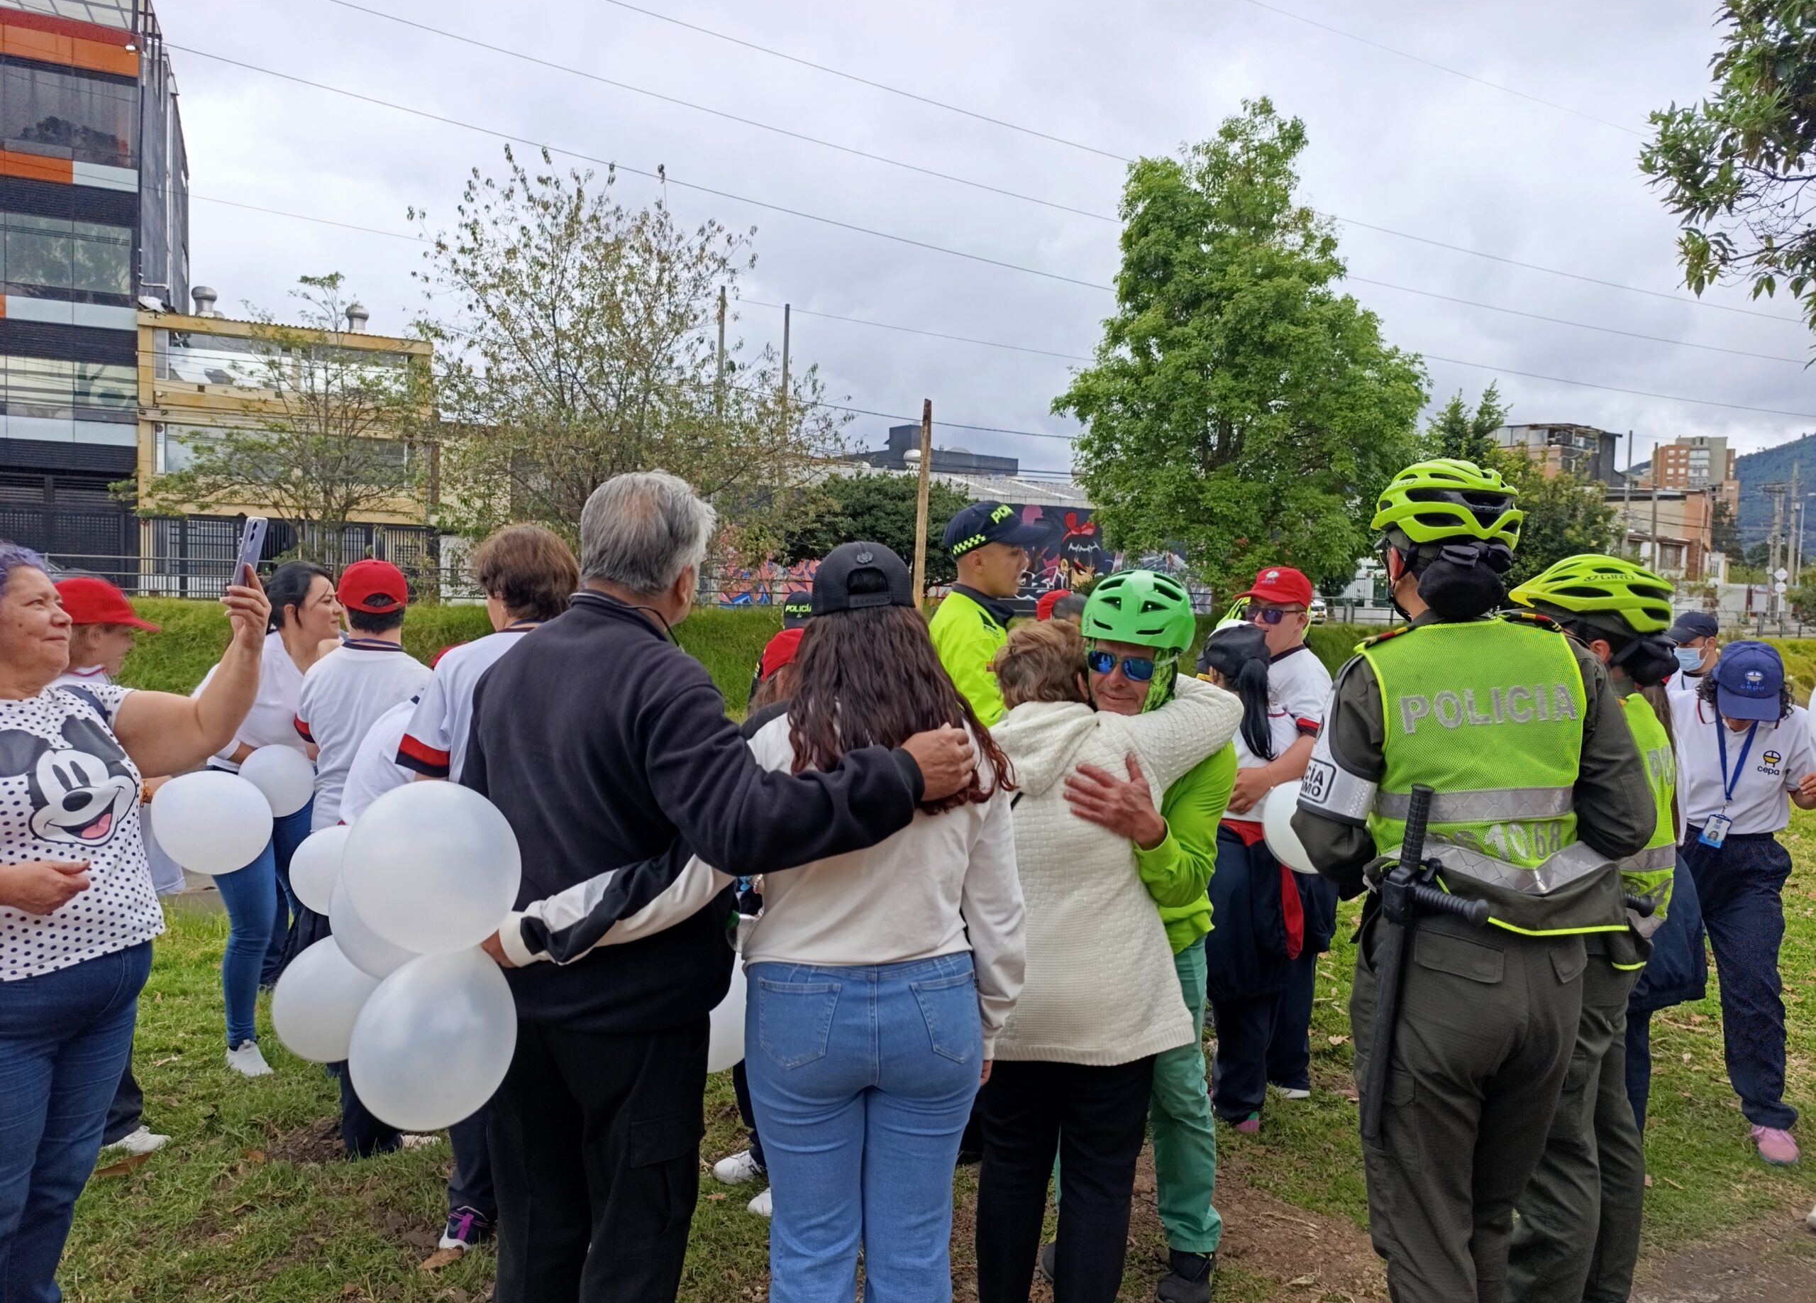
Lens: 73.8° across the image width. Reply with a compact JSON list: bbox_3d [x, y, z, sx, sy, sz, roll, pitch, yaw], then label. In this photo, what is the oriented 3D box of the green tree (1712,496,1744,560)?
[{"bbox_3d":[63.850,-9.314,95.000,4.500,7.000,4.500,1,3,-24],"label":"green tree"}]

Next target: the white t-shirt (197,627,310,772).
[{"bbox_3d":[-2.019,0.161,3.760,0.440,0.500,0.300,0,3,-30],"label":"white t-shirt"}]

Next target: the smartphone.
[{"bbox_3d":[-1.202,-0.165,2.200,0.010,0.162,0.076,13,0,-7],"label":"smartphone"}]

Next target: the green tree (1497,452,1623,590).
[{"bbox_3d":[25.724,-4.706,48.000,5.400,6.600,5.000,2,2,24],"label":"green tree"}]

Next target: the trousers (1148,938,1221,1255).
[{"bbox_3d":[0.509,0.908,2.700,0.420,0.880,0.320,2,2,19],"label":"trousers"}]

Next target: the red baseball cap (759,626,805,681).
[{"bbox_3d":[-0.289,0.002,3.100,0.250,0.140,0.180,-24,0,6],"label":"red baseball cap"}]

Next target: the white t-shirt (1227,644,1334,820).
[{"bbox_3d":[1.174,0.273,3.780,0.480,0.600,0.320,3,3,30],"label":"white t-shirt"}]

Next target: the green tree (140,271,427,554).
[{"bbox_3d":[-13.741,-4.866,27.000,6.600,7.200,6.000,1,3,-24],"label":"green tree"}]

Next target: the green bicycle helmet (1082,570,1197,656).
[{"bbox_3d":[0.511,-0.083,2.660,0.230,0.180,0.285,7,3,19],"label":"green bicycle helmet"}]

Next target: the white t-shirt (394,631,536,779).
[{"bbox_3d":[-0.931,0.215,2.880,0.520,0.620,0.320,1,2,-18],"label":"white t-shirt"}]

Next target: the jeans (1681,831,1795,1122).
[{"bbox_3d":[2.434,0.964,3.560,0.380,0.880,0.330,2,2,30],"label":"jeans"}]

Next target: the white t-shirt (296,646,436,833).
[{"bbox_3d":[-1.507,0.285,3.400,0.460,0.640,0.270,0,2,-27],"label":"white t-shirt"}]

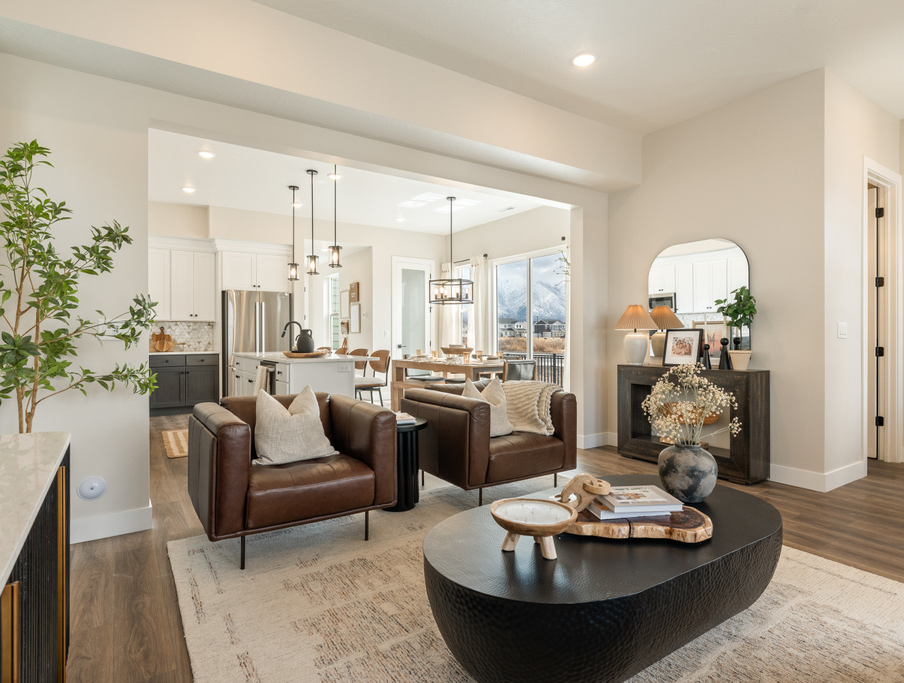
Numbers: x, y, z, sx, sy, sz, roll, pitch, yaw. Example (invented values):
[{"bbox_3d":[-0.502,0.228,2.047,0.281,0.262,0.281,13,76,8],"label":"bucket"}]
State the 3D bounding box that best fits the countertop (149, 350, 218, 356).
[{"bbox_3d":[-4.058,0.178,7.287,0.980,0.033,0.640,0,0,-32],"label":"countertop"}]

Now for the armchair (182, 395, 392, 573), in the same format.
[{"bbox_3d":[-0.917,0.699,2.727,0.910,0.740,0.860,0,0,-35],"label":"armchair"}]

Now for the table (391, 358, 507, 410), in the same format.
[{"bbox_3d":[0.083,0.693,6.773,0.960,0.775,2.160,0,0,-32],"label":"table"}]

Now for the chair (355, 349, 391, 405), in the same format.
[{"bbox_3d":[-0.960,0.585,5.250,0.520,0.970,0.470,0,0,-34],"label":"chair"}]

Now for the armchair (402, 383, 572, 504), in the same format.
[{"bbox_3d":[0.240,0.696,3.451,0.910,0.740,0.860,0,0,-33],"label":"armchair"}]

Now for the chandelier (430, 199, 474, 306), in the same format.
[{"bbox_3d":[-0.010,-1.245,6.620,0.600,1.450,0.600,0,0,0],"label":"chandelier"}]

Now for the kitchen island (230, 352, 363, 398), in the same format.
[{"bbox_3d":[-1.760,0.613,5.500,0.880,0.914,2.550,0,0,-34],"label":"kitchen island"}]

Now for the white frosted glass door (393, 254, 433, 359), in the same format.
[{"bbox_3d":[-0.690,-0.210,8.700,0.880,2.560,0.150,0,0,-34],"label":"white frosted glass door"}]

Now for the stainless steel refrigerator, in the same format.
[{"bbox_3d":[-3.112,0.180,7.642,0.910,1.800,0.880,0,0,-32],"label":"stainless steel refrigerator"}]

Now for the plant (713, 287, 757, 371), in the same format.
[{"bbox_3d":[2.197,-0.101,3.749,0.270,0.645,0.280,0,0,-34],"label":"plant"}]

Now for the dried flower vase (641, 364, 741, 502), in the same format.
[{"bbox_3d":[1.030,0.390,2.090,0.390,0.585,0.380,0,0,-34],"label":"dried flower vase"}]

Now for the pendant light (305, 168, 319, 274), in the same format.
[{"bbox_3d":[-1.644,-1.390,5.700,0.135,1.220,0.135,0,0,-34],"label":"pendant light"}]

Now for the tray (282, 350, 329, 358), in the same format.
[{"bbox_3d":[-1.515,0.135,5.000,0.470,0.060,0.420,0,0,-34],"label":"tray"}]

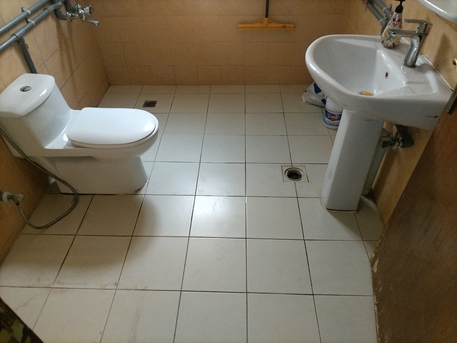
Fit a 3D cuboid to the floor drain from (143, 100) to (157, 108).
[{"bbox_3d":[-0.641,-0.552,2.823,0.101,0.010,0.101,1,42,2],"label":"floor drain"}]

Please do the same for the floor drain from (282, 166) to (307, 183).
[{"bbox_3d":[0.419,0.018,2.158,0.152,0.010,0.152,1,42,2],"label":"floor drain"}]

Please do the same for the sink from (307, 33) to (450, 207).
[{"bbox_3d":[0.593,-0.157,1.727,0.500,0.825,0.615,1,42,2],"label":"sink"}]

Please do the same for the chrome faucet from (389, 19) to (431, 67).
[{"bbox_3d":[0.720,-0.516,1.401,0.157,0.178,0.048,1,42,2],"label":"chrome faucet"}]

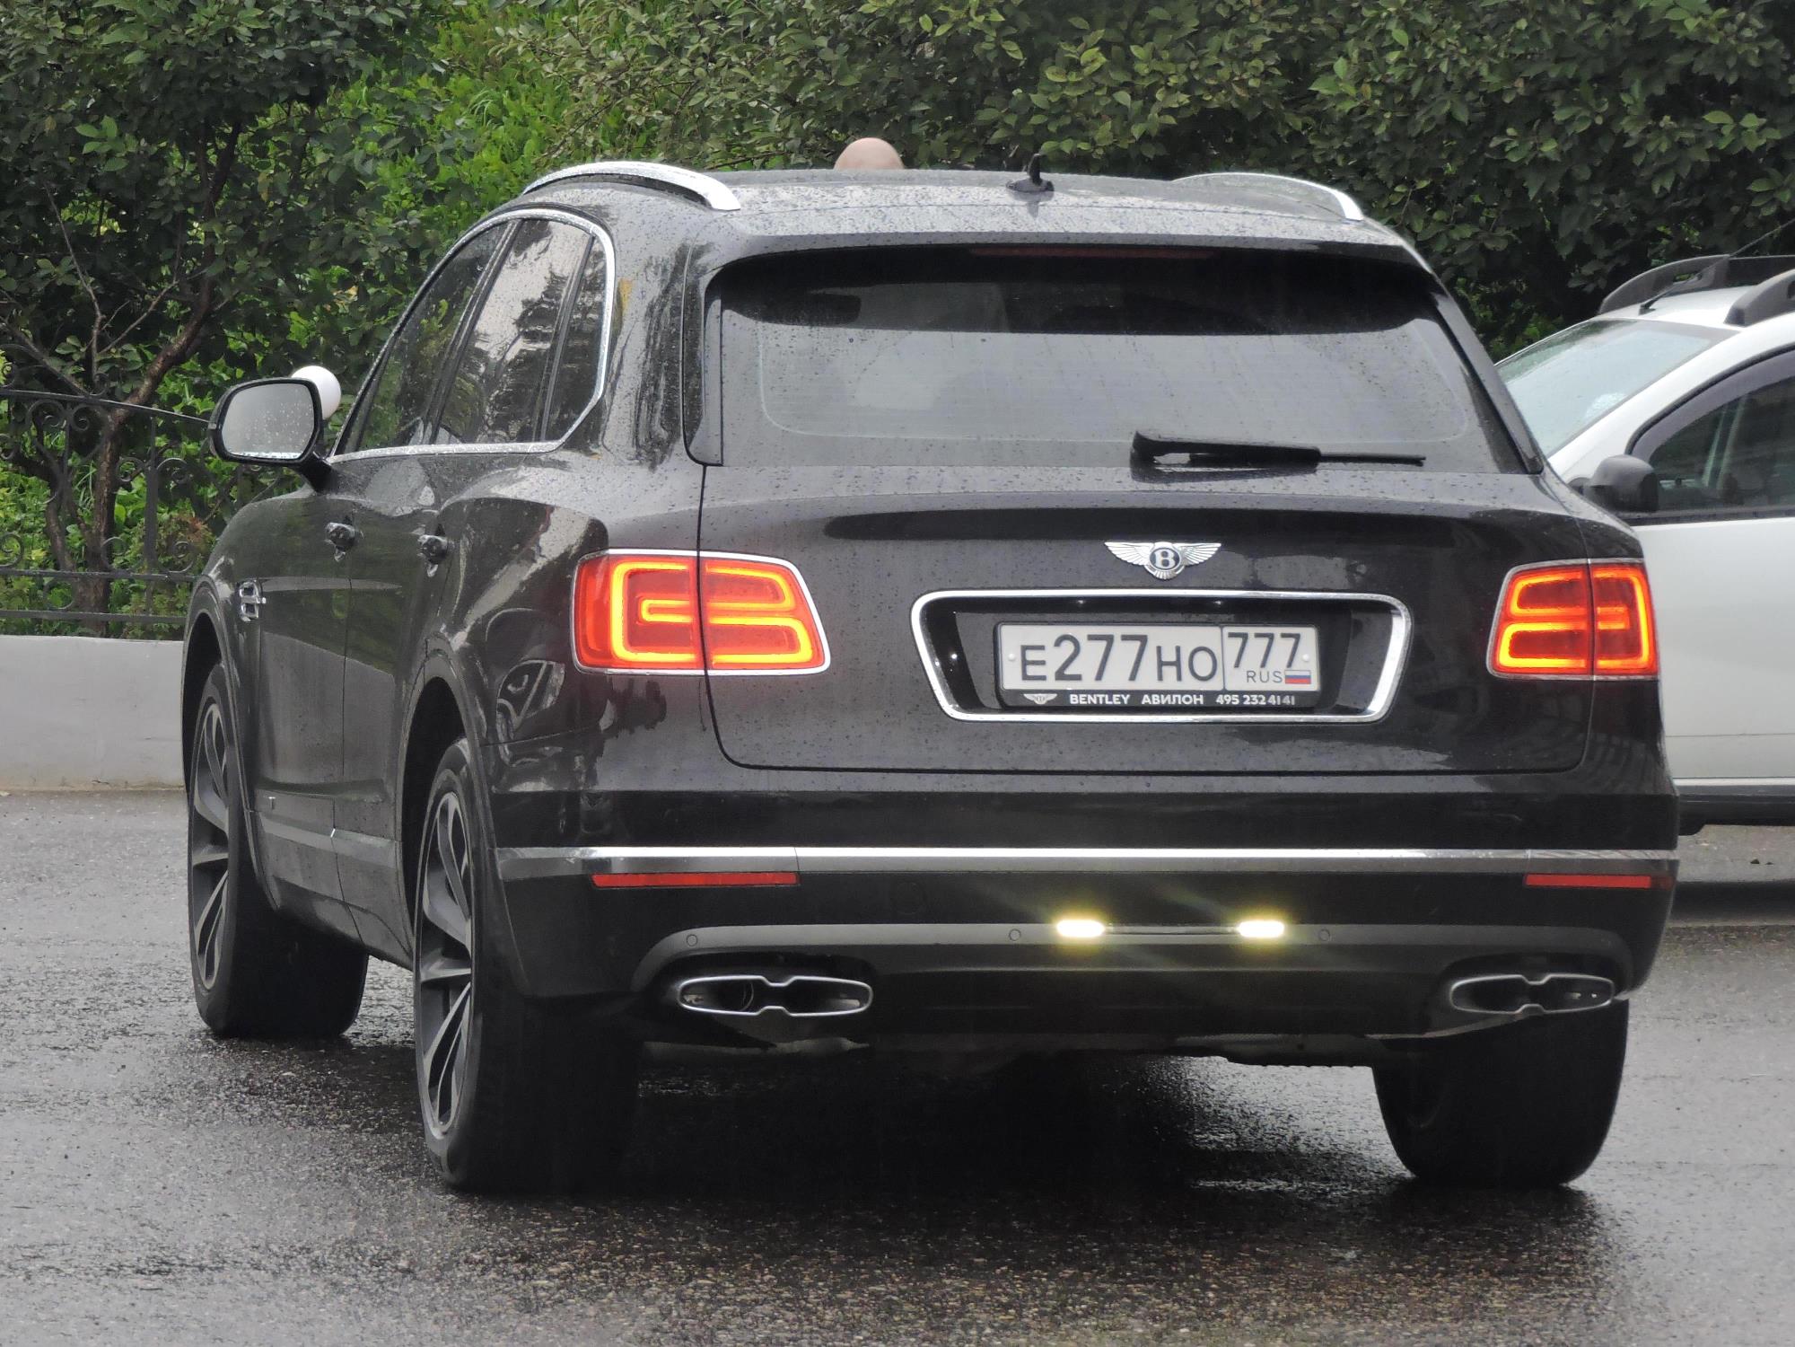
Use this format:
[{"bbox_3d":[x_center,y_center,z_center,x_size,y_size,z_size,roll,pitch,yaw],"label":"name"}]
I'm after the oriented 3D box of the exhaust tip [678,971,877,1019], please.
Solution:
[{"bbox_3d":[-0.199,0.500,13.801,0.300,0.068,0.120,1,3,-4],"label":"exhaust tip"}]

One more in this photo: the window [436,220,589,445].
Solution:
[{"bbox_3d":[-0.661,-0.592,15.384,0.060,0.410,0.850,17,0,-10],"label":"window"}]

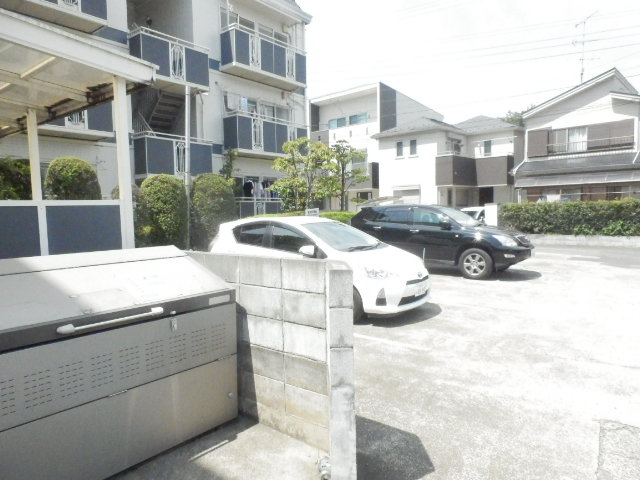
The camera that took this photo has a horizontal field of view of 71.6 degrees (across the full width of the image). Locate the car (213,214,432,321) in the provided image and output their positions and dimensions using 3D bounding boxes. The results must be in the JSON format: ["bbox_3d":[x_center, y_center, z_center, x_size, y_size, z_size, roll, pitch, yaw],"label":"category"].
[{"bbox_3d":[-0.099,0.376,7.529,3.995,1.445,1.695,2,5,35],"label":"car"}]

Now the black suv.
[{"bbox_3d":[3.009,-0.074,11.511,4.735,1.680,1.845,3,6,42],"label":"black suv"}]

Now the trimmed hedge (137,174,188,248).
[{"bbox_3d":[-3.183,-0.307,8.998,1.050,2.030,1.050,2,5,38],"label":"trimmed hedge"}]

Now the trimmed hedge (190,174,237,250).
[{"bbox_3d":[-2.387,-0.420,9.994,1.050,2.080,1.050,2,5,38],"label":"trimmed hedge"}]

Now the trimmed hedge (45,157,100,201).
[{"bbox_3d":[-4.119,-0.260,7.396,0.980,2.210,0.980,2,5,38],"label":"trimmed hedge"}]

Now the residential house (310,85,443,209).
[{"bbox_3d":[4.362,-5.808,33.966,6.500,9.700,8.400,3,6,43],"label":"residential house"}]

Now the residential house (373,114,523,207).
[{"bbox_3d":[8.381,-4.154,27.075,7.350,7.300,8.600,3,6,41],"label":"residential house"}]

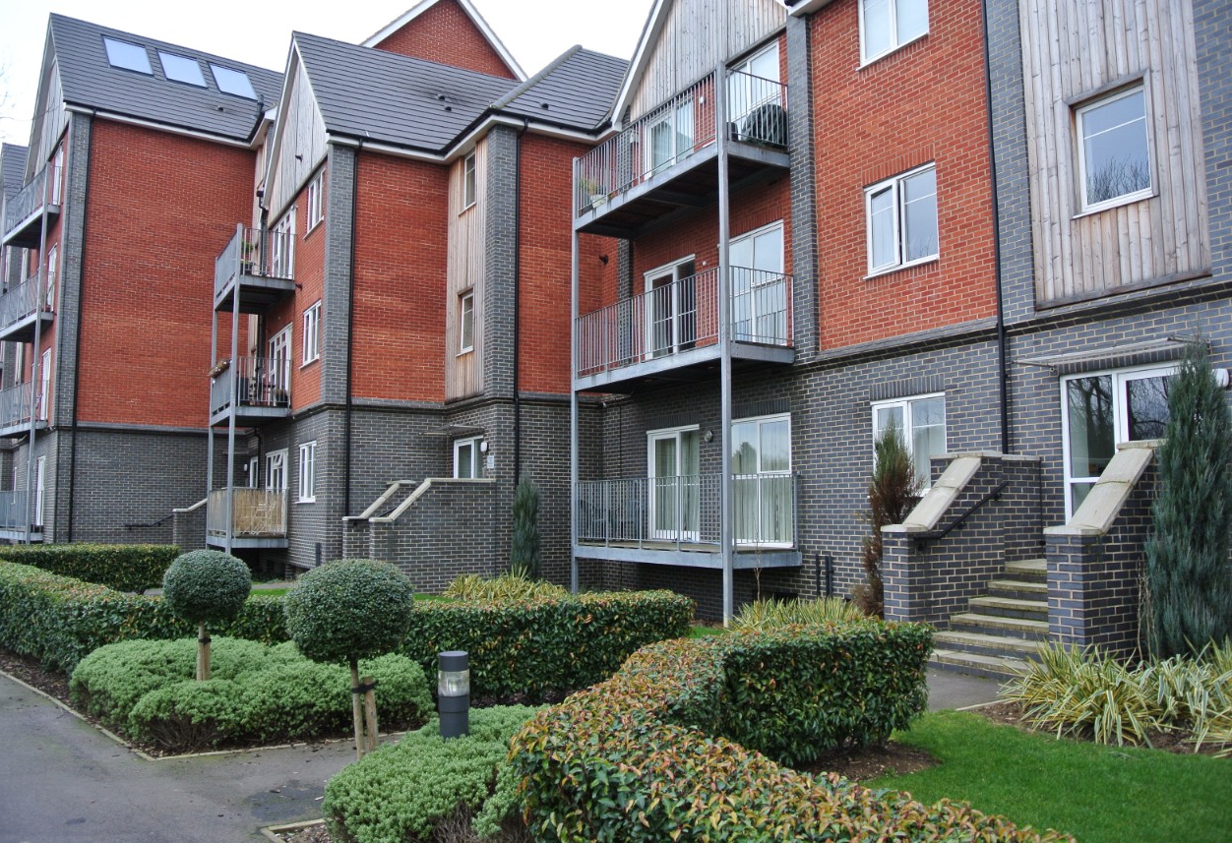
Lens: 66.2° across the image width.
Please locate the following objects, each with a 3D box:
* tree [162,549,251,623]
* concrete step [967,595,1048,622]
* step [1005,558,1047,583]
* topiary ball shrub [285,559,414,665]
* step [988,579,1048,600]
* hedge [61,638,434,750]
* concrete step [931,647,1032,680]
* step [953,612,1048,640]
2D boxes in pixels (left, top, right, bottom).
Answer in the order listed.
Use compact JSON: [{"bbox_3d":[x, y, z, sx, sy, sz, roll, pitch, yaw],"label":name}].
[{"bbox_3d":[-2.853,1.154,6.600,0.615,0.510,0.615,3,-6,-30],"label":"tree"},{"bbox_3d":[4.217,1.897,9.300,0.300,0.161,1.570,3,-6,-30],"label":"concrete step"},{"bbox_3d":[4.745,1.599,9.631,0.330,0.165,1.570,3,-6,-30],"label":"step"},{"bbox_3d":[-1.346,0.966,4.800,0.640,0.530,0.640,3,-6,-30],"label":"topiary ball shrub"},{"bbox_3d":[4.477,1.751,9.463,0.300,0.157,1.570,3,-6,-30],"label":"step"},{"bbox_3d":[-2.901,2.051,7.476,2.200,0.470,2.350,3,-6,-30],"label":"hedge"},{"bbox_3d":[3.482,2.322,8.838,0.300,0.120,1.570,3,-6,-30],"label":"concrete step"},{"bbox_3d":[3.978,2.046,9.149,0.300,0.159,1.570,3,-6,-30],"label":"step"}]

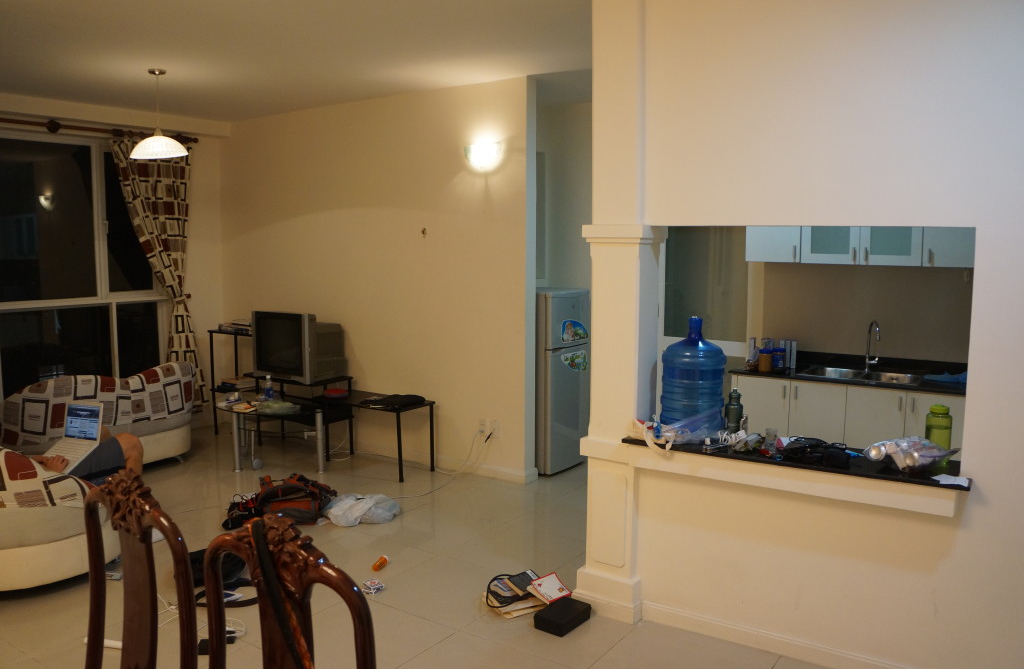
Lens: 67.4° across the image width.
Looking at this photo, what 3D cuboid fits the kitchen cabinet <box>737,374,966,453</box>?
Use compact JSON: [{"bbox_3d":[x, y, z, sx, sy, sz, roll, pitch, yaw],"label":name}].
[{"bbox_3d":[2.105,0.677,4.678,1.340,0.820,0.580,4,8,34],"label":"kitchen cabinet"}]

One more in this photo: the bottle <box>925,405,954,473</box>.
[{"bbox_3d":[1.527,0.361,2.746,0.086,0.220,0.086,4,7,34],"label":"bottle"}]

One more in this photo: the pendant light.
[{"bbox_3d":[-2.239,-1.391,4.862,0.355,0.570,0.355,4,8,34],"label":"pendant light"}]

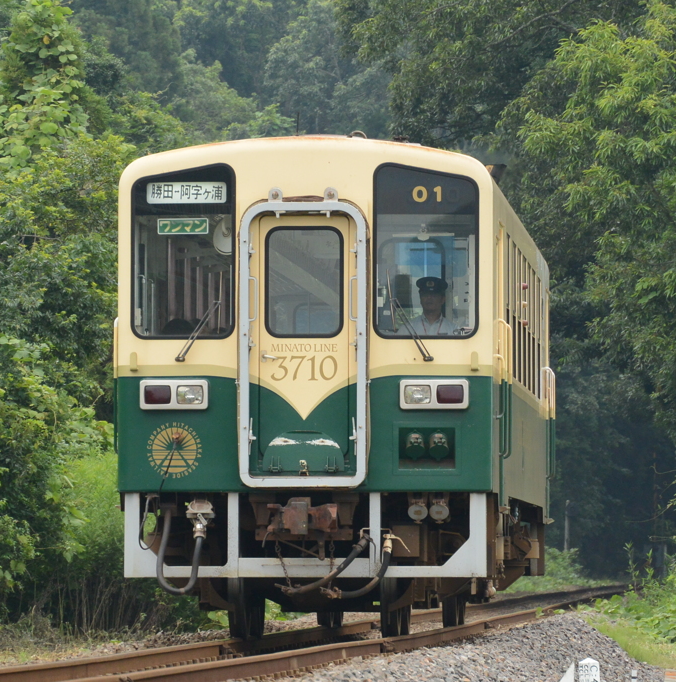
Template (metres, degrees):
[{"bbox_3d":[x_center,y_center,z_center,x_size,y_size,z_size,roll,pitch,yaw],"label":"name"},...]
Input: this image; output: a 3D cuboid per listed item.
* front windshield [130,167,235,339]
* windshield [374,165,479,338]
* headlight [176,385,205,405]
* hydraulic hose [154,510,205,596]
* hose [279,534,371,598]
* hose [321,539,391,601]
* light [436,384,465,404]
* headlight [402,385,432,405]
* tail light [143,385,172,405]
[{"bbox_3d":[-1.114,-0.643,60.701,0.748,1.251,0.050,0,-2,3],"label":"front windshield"},{"bbox_3d":[0.639,-0.642,60.621,0.747,1.249,0.050,0,-2,3],"label":"windshield"},{"bbox_3d":[-1.058,0.386,60.681,0.198,0.140,0.090,0,-2,3],"label":"headlight"},{"bbox_3d":[-1.138,1.518,60.625,0.359,0.632,0.200,0,-2,3],"label":"hydraulic hose"},{"bbox_3d":[-0.104,1.609,60.525,0.674,0.444,0.200,0,-2,3],"label":"hose"},{"bbox_3d":[0.140,1.634,60.513,0.502,0.451,0.200,0,-2,3],"label":"hose"},{"bbox_3d":[0.809,0.386,60.596,0.197,0.140,0.070,0,-2,3],"label":"light"},{"bbox_3d":[0.576,0.386,60.606,0.197,0.140,0.090,0,-2,3],"label":"headlight"},{"bbox_3d":[-1.292,0.386,60.692,0.198,0.140,0.070,0,-2,3],"label":"tail light"}]

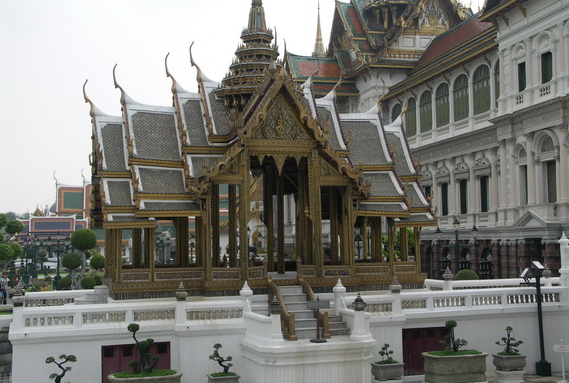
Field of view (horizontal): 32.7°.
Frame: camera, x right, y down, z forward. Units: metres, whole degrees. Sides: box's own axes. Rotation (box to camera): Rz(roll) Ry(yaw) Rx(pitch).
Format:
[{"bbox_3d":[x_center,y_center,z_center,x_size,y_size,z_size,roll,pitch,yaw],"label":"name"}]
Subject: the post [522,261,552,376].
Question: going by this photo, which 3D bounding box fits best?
[{"bbox_3d":[6.675,3.352,25.560,0.680,3.030,0.360,0,-3,-15],"label":"post"}]

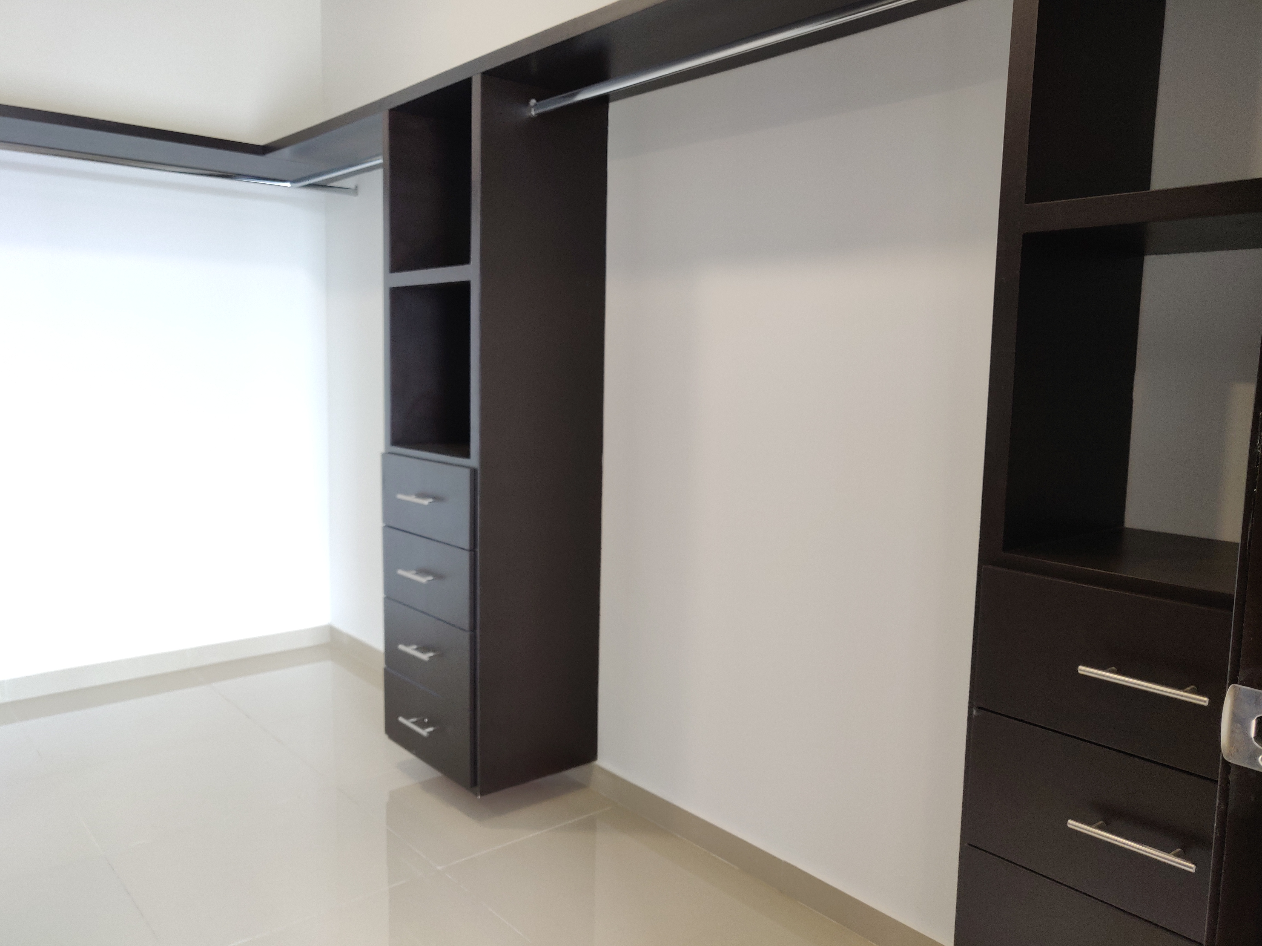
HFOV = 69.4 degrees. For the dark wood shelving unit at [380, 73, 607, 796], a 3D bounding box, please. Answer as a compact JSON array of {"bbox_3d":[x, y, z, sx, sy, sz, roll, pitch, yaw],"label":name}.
[{"bbox_3d":[-0.416,-0.092,2.685,0.429,1.880,0.530,-4,9,-41],"label":"dark wood shelving unit"}]

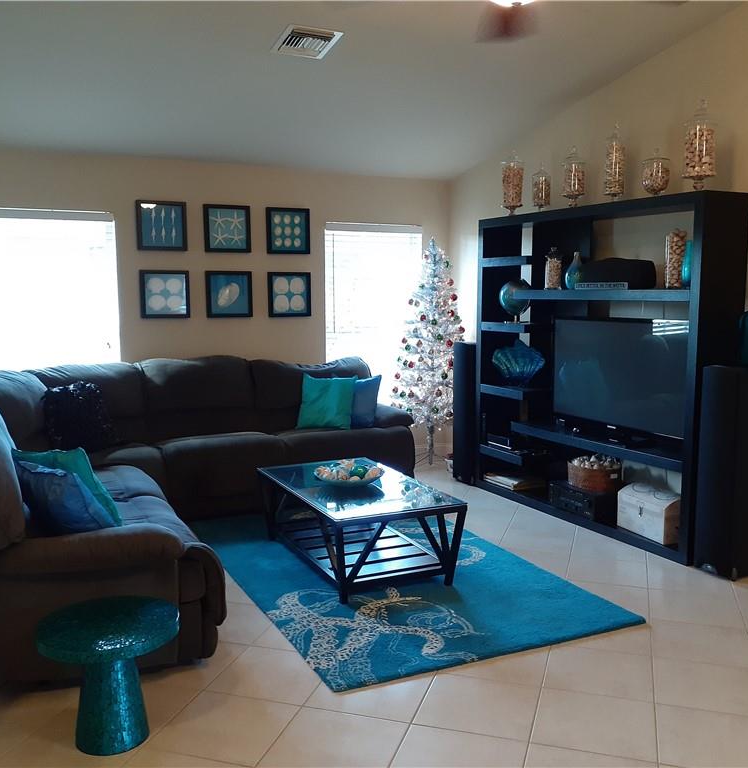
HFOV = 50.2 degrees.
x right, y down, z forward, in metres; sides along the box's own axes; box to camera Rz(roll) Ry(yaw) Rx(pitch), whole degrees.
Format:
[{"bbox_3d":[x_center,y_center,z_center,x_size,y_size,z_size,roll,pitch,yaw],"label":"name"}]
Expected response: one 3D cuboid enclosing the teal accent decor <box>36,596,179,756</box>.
[{"bbox_3d":[-0.889,1.003,2.708,0.452,0.405,0.452,-4,7,-27],"label":"teal accent decor"}]

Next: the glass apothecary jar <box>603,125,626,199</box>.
[{"bbox_3d":[1.502,-1.369,5.004,0.148,0.512,0.148,0,7,0],"label":"glass apothecary jar"}]

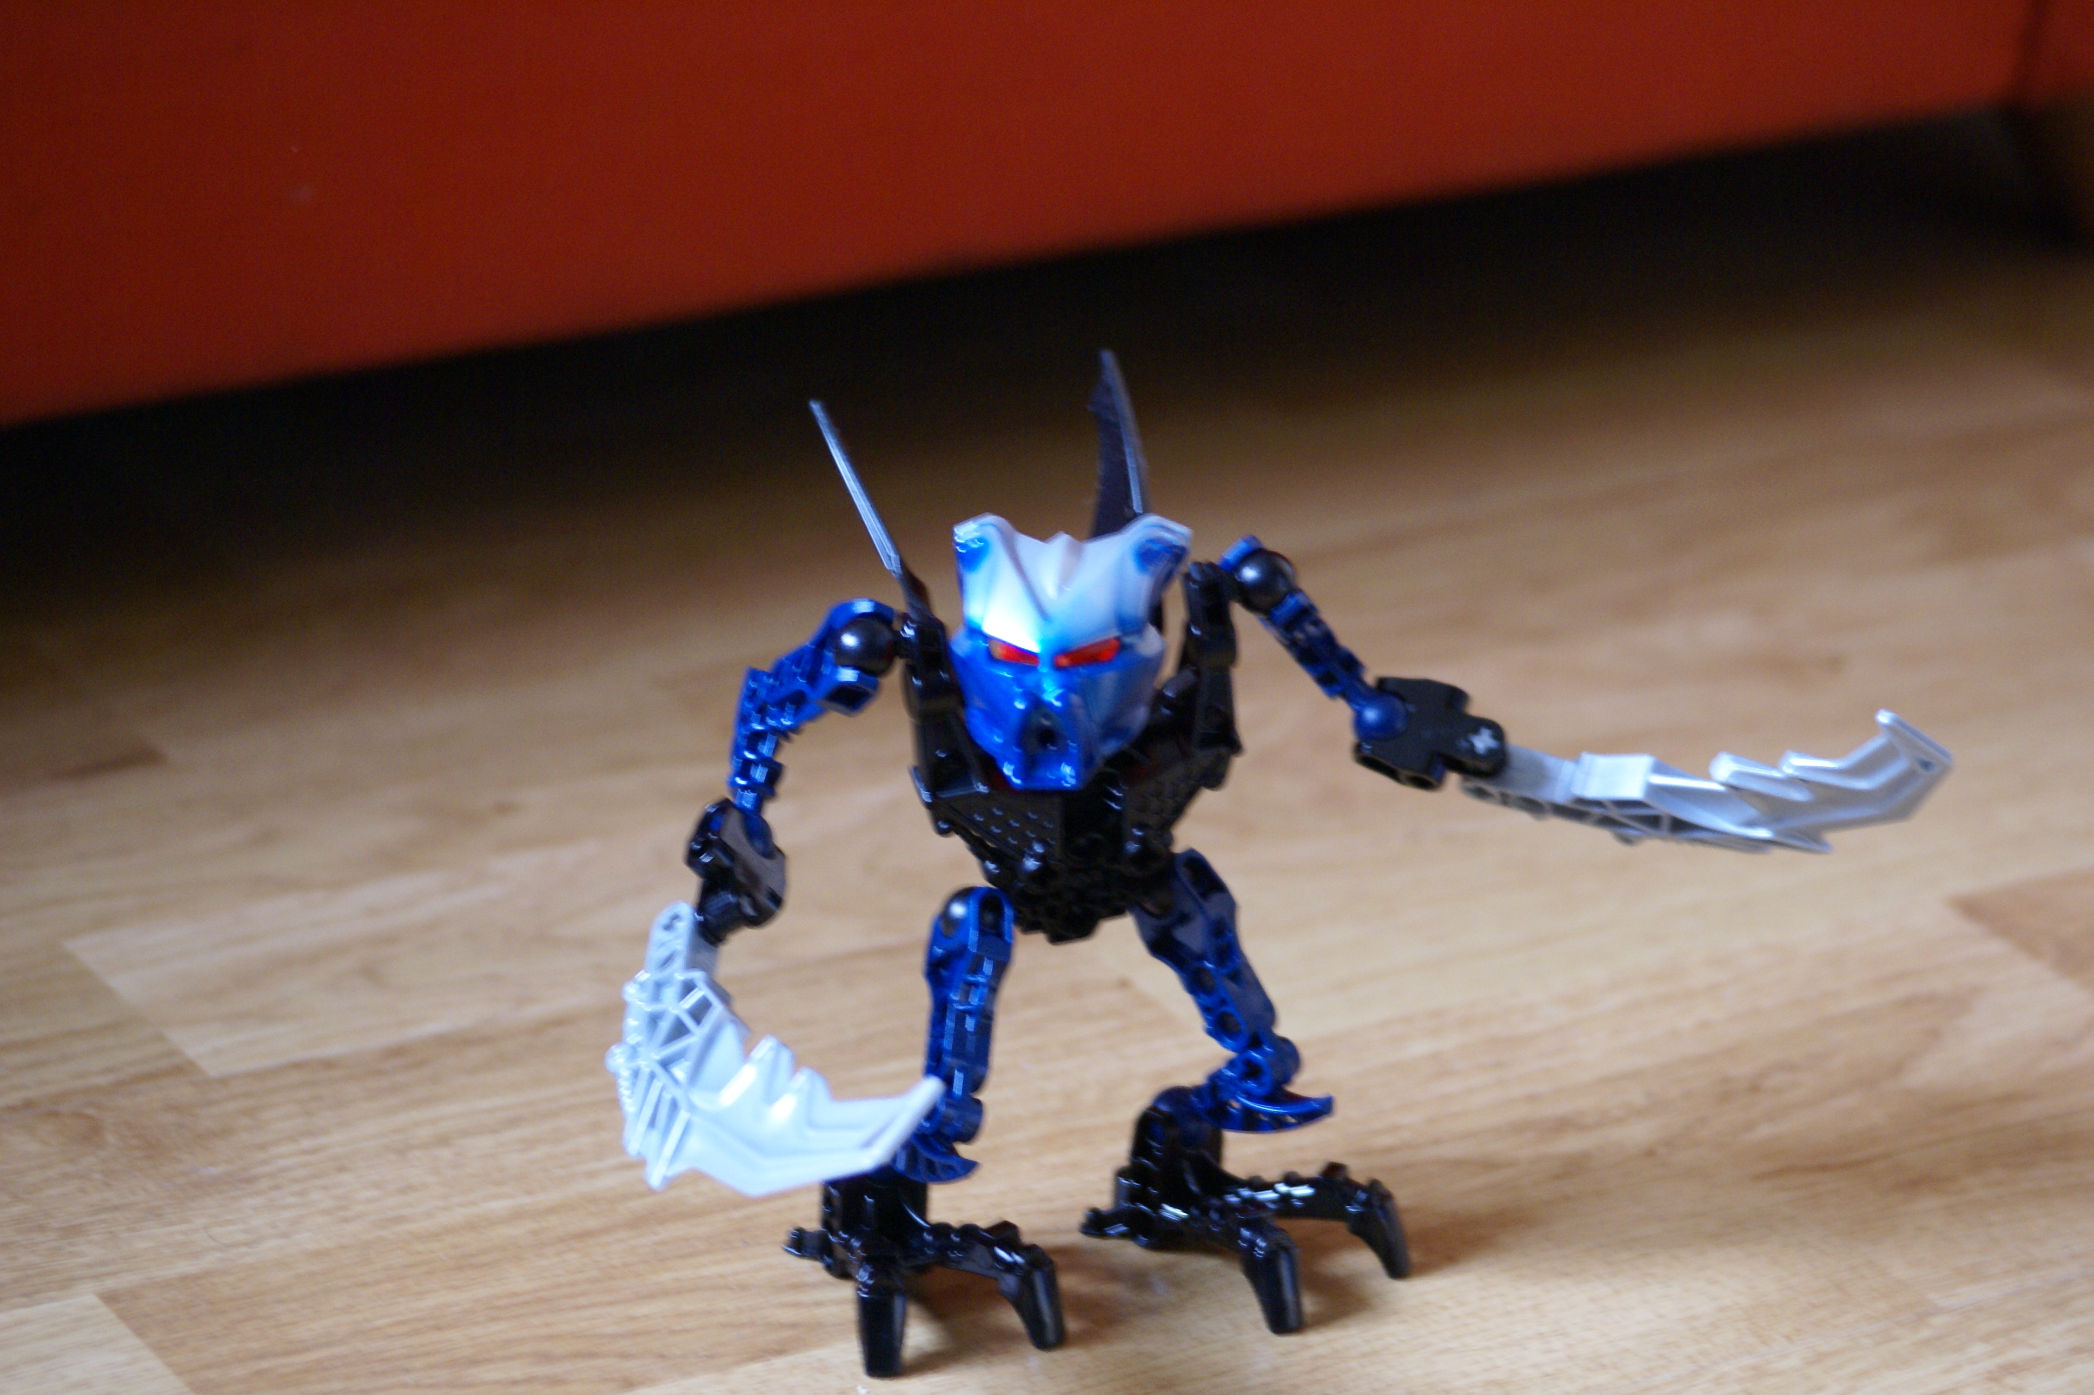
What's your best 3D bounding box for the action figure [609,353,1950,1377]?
[{"bbox_3d":[0.034,0.025,1.004,0.221,0.143,0.101,-8,24,-25],"label":"action figure"}]

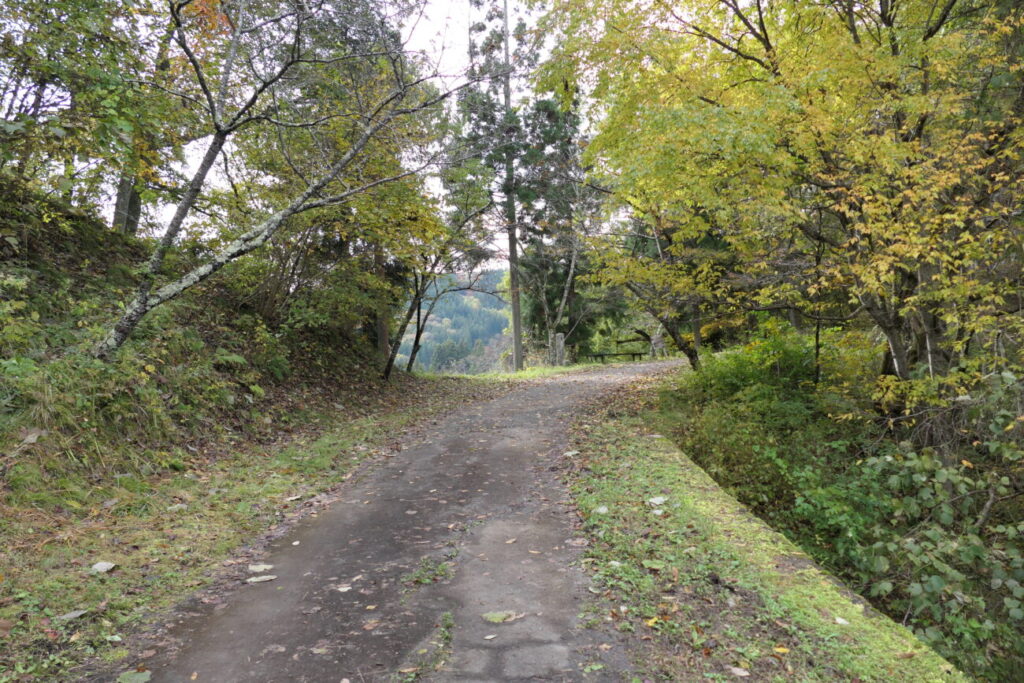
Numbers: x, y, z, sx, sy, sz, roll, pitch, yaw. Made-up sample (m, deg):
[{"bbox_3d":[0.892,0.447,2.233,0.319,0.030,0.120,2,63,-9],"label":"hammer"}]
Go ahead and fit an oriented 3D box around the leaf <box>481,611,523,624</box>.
[{"bbox_3d":[-0.055,1.444,3.720,0.210,0.027,0.110,0,1,-7],"label":"leaf"}]

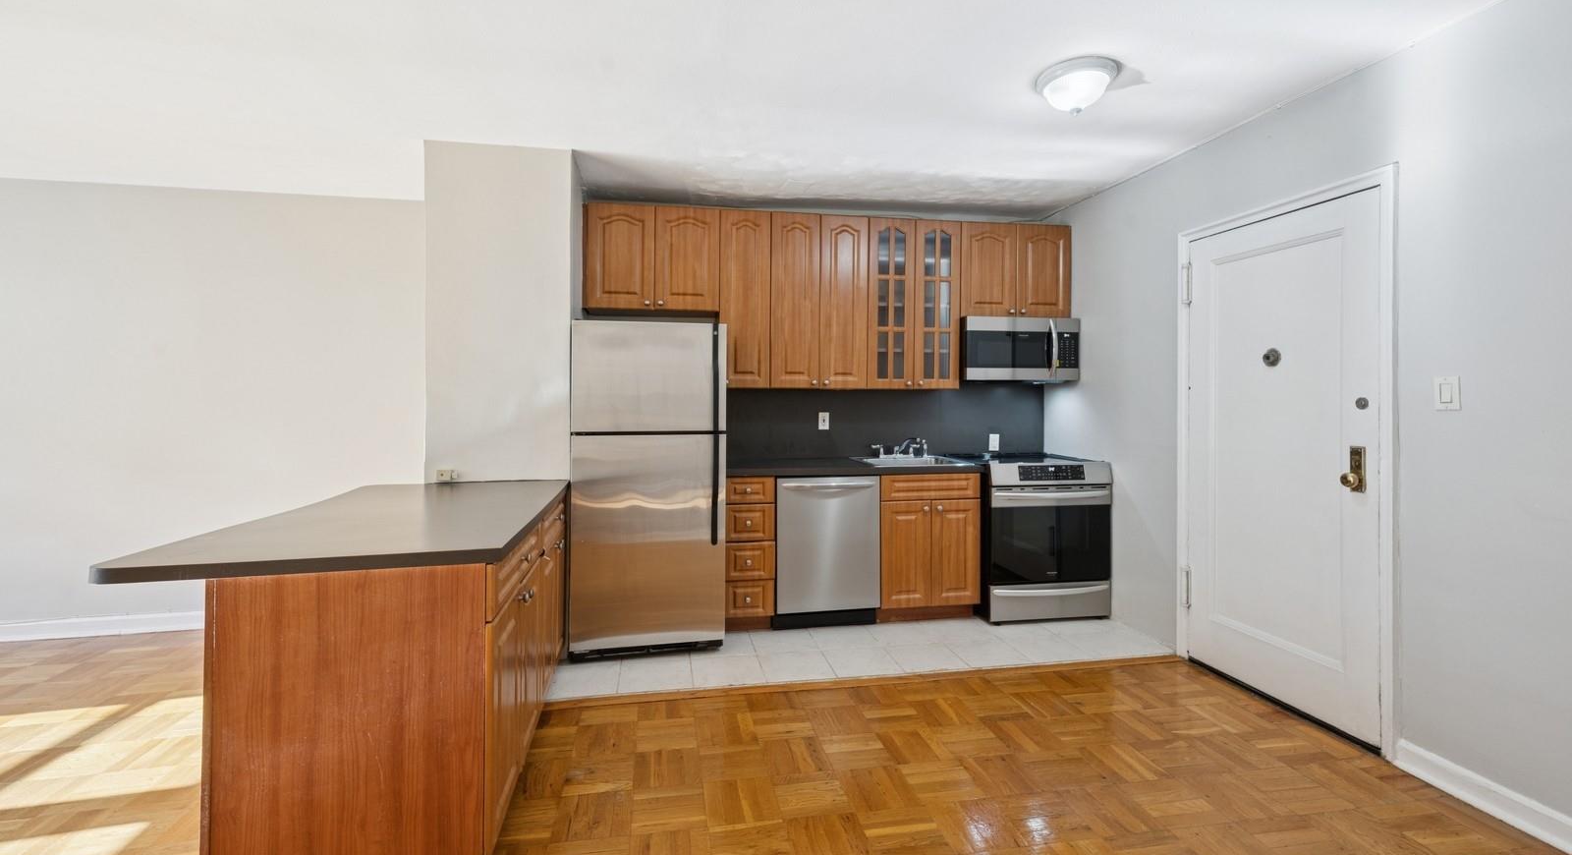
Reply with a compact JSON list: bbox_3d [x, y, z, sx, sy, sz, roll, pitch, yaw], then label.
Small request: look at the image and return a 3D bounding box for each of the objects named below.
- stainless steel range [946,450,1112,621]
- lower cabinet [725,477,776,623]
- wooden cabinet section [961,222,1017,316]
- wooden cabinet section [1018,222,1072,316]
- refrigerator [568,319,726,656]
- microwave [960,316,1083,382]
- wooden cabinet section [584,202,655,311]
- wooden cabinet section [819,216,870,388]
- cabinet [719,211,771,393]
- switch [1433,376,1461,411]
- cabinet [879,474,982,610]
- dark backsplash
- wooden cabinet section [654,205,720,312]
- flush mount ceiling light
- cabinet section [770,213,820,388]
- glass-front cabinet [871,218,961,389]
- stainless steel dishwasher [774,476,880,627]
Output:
[{"bbox_3d":[1.483,0.663,3.856,0.760,0.915,0.710,0,1,-9],"label":"stainless steel range"},{"bbox_3d":[-0.237,0.669,3.630,0.300,0.820,0.600,0,1,-9],"label":"lower cabinet"},{"bbox_3d":[1.267,-1.005,4.053,0.385,0.593,0.319,0,2,-10],"label":"wooden cabinet section"},{"bbox_3d":[1.643,-1.008,4.117,0.378,0.593,0.319,0,2,-10],"label":"wooden cabinet section"},{"bbox_3d":[-0.737,0.298,3.419,0.750,1.665,0.760,0,1,-9],"label":"refrigerator"},{"bbox_3d":[1.457,-0.494,4.006,0.760,0.400,0.410,0,1,-9],"label":"microwave"},{"bbox_3d":[-0.981,-0.988,3.667,0.394,0.593,0.319,0,2,-10],"label":"wooden cabinet section"},{"bbox_3d":[0.331,-0.769,3.898,0.302,1.050,0.319,0,2,-10],"label":"wooden cabinet section"},{"bbox_3d":[-0.262,-0.758,3.763,0.300,1.040,0.330,0,1,-9],"label":"cabinet"},{"bbox_3d":[2.173,-0.112,2.007,0.012,0.115,0.071,0,1,-9],"label":"switch"},{"bbox_3d":[0.789,0.666,3.798,0.600,0.820,0.600,0,1,-9],"label":"cabinet"},{"bbox_3d":[0.701,-0.044,4.083,2.250,0.460,0.020,0,1,-9],"label":"dark backsplash"},{"bbox_3d":[-0.604,-0.991,3.732,0.371,0.593,0.319,0,2,-10],"label":"wooden cabinet section"},{"bbox_3d":[1.116,-1.271,2.352,0.292,0.142,0.292,0,1,-9],"label":"flush mount ceiling light"},{"bbox_3d":[0.032,-0.767,3.847,0.305,1.050,0.319,0,2,-10],"label":"cabinet section"},{"bbox_3d":[0.773,-0.761,3.933,0.600,1.040,0.330,0,1,-9],"label":"glass-front cabinet"},{"bbox_3d":[0.197,0.693,3.701,0.600,0.860,0.610,0,1,-9],"label":"stainless steel dishwasher"}]

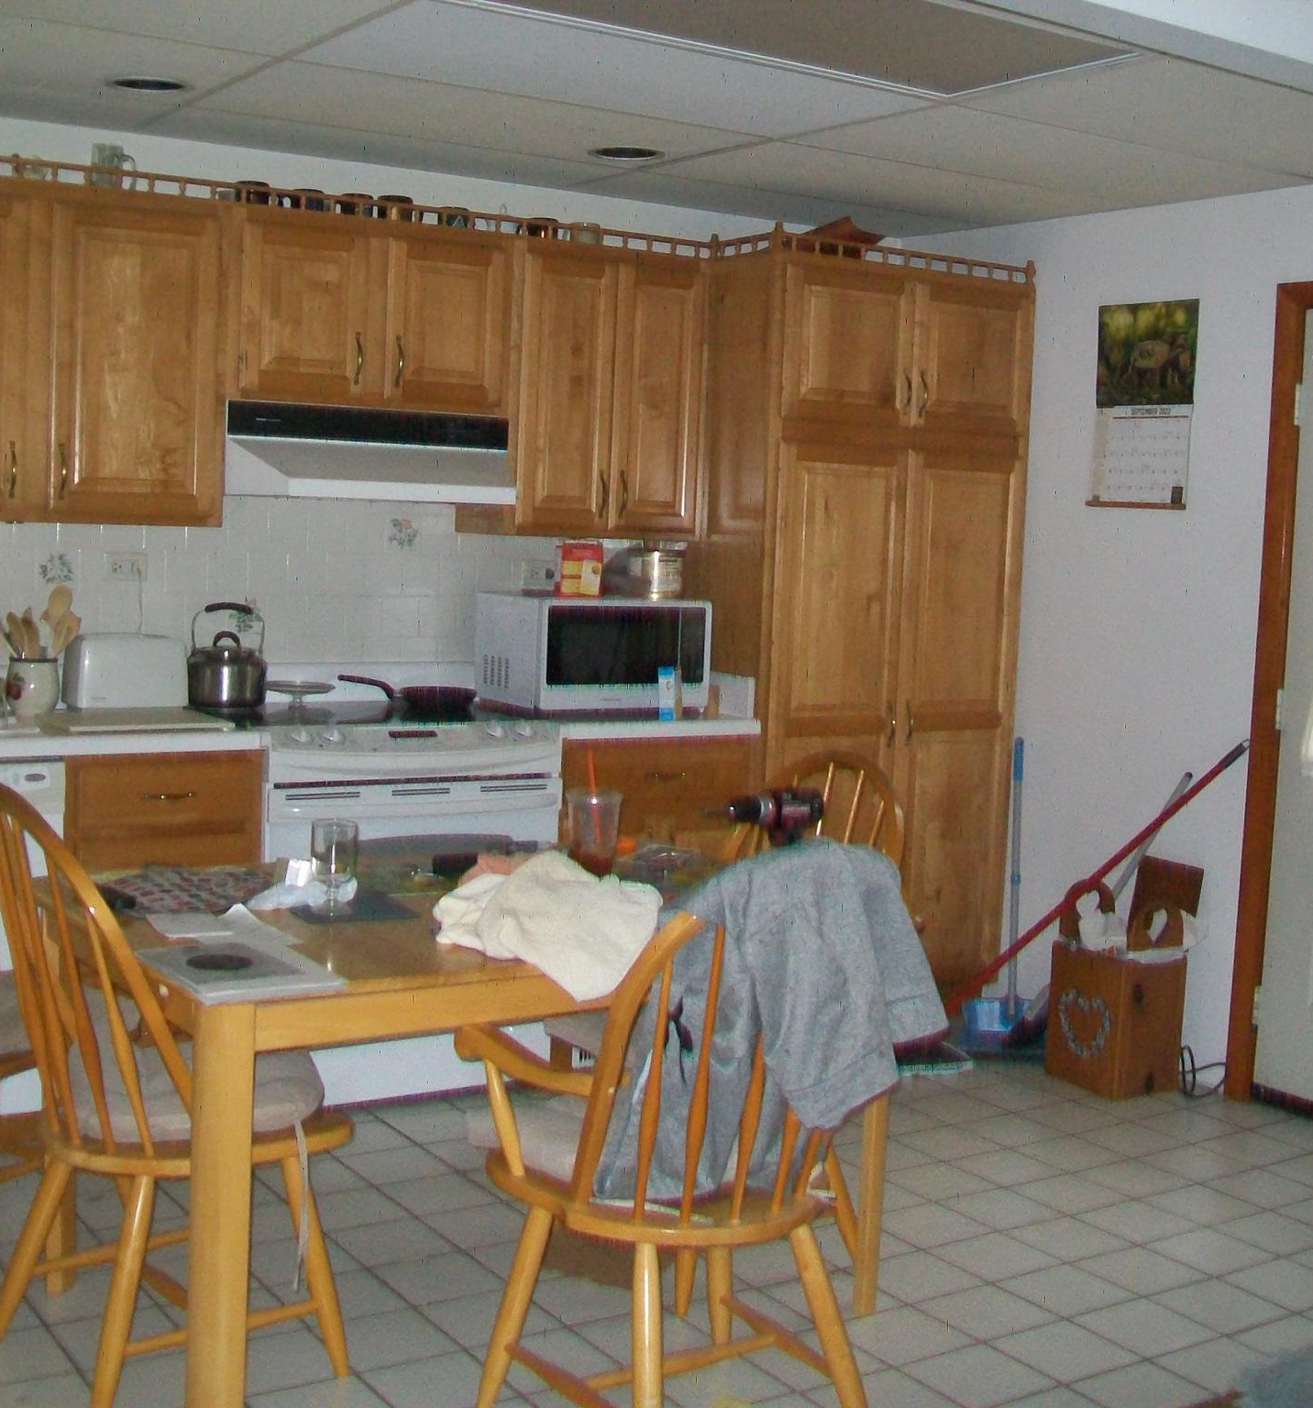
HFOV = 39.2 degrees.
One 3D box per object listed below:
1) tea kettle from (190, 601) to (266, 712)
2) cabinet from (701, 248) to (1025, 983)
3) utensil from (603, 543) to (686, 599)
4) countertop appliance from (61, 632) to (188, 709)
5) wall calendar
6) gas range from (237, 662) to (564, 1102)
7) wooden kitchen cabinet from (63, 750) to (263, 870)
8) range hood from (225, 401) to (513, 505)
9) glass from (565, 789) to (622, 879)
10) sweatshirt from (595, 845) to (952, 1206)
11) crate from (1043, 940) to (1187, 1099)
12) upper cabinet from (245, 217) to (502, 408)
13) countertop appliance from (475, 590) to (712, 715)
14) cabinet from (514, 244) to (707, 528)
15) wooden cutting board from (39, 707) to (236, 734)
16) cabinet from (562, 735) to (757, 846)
[{"bbox_3d":[-1.073,-0.123,4.618,0.205,0.260,0.215,2,6,0],"label":"tea kettle"},{"bbox_3d":[0.501,-0.174,5.364,0.917,2.157,0.636,-1,6,-33],"label":"cabinet"},{"bbox_3d":[-0.029,-0.364,5.041,0.200,0.150,0.190,2,5,0],"label":"utensil"},{"bbox_3d":[-1.276,-0.079,4.425,0.269,0.178,0.160,-1,6,-33],"label":"countertop appliance"},{"bbox_3d":[1.293,-0.796,4.933,0.018,0.553,0.350,-1,6,-33],"label":"wall calendar"},{"bbox_3d":[-0.715,0.456,4.600,0.775,0.960,0.670,-1,6,-33],"label":"gas range"},{"bbox_3d":[-1.244,0.498,4.304,0.456,0.881,0.632,-1,6,-33],"label":"wooden kitchen cabinet"},{"bbox_3d":[-0.731,-0.619,4.596,0.780,0.225,0.485,-1,6,-33],"label":"range hood"},{"bbox_3d":[-0.121,0.256,3.578,0.106,0.178,0.106,2,6,0],"label":"glass"},{"bbox_3d":[0.148,0.451,2.591,0.450,0.540,0.280,0,6,-21],"label":"sweatshirt"},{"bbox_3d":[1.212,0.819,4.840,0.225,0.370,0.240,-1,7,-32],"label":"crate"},{"bbox_3d":[-0.758,-0.965,4.628,0.780,0.463,0.333,-1,6,-33],"label":"upper cabinet"},{"bbox_3d":[-0.173,-0.135,4.998,0.520,0.300,0.360,-1,7,-32],"label":"countertop appliance"},{"bbox_3d":[-0.190,-0.834,5.016,0.598,0.762,0.333,-1,6,-33],"label":"cabinet"},{"bbox_3d":[-1.215,0.039,4.260,0.390,0.018,0.400,-1,7,-32],"label":"wooden cutting board"},{"bbox_3d":[-0.156,0.472,5.081,0.595,0.840,0.610,-1,7,-32],"label":"cabinet"}]

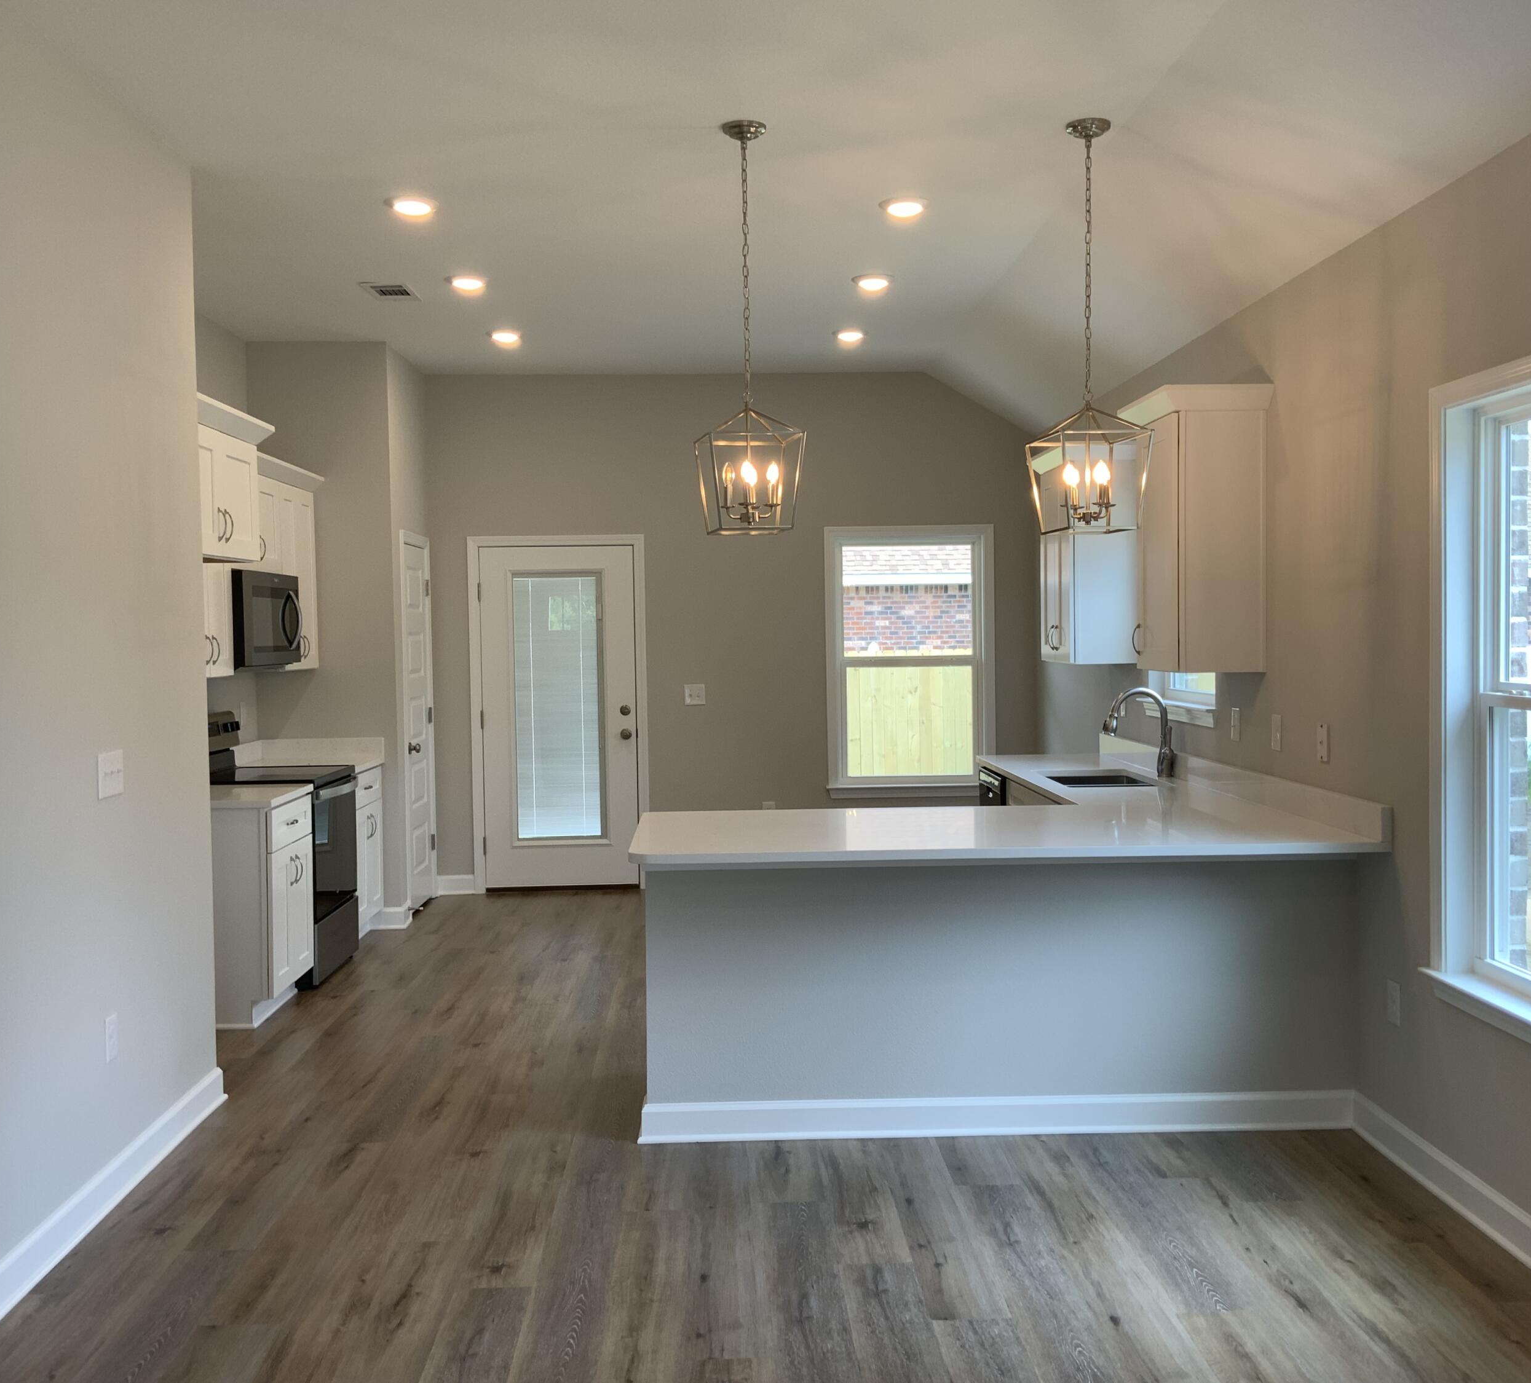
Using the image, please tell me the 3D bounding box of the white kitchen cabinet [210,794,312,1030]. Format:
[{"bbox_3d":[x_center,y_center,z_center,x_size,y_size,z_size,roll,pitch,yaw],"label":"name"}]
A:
[{"bbox_3d":[-2.283,0.886,6.406,0.648,0.883,0.615,-1,2,-2],"label":"white kitchen cabinet"}]

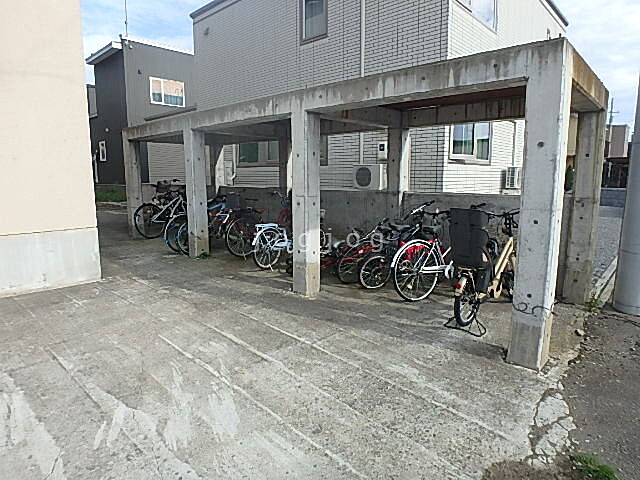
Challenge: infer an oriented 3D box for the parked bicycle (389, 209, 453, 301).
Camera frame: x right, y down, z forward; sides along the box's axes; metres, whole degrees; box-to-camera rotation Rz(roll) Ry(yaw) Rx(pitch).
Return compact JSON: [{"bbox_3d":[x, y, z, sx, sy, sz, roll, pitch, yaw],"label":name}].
[{"bbox_3d":[1.600,0.159,4.768,1.780,1.050,0.570,-5,9,-30],"label":"parked bicycle"}]

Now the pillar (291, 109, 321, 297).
[{"bbox_3d":[-0.165,-0.396,4.720,0.239,2.159,0.244,7,11,42],"label":"pillar"}]

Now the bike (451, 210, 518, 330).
[{"bbox_3d":[1.882,0.207,4.223,1.650,1.200,0.580,-8,11,-42],"label":"bike"}]

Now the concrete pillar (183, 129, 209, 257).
[{"bbox_3d":[-2.006,-0.732,6.360,0.239,2.008,0.244,7,11,42],"label":"concrete pillar"}]

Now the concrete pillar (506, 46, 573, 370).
[{"bbox_3d":[1.710,-0.211,3.028,0.239,2.444,0.244,7,11,42],"label":"concrete pillar"}]

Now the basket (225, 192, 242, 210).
[{"bbox_3d":[-1.671,-0.744,7.500,0.320,0.270,0.270,8,11,44],"label":"basket"}]

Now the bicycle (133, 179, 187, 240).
[{"bbox_3d":[-3.108,-0.622,8.111,0.570,1.070,1.750,5,10,32],"label":"bicycle"}]

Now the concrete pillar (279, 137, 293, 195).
[{"bbox_3d":[-0.632,-0.982,7.799,0.239,2.093,0.244,7,11,42],"label":"concrete pillar"}]

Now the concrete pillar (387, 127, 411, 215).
[{"bbox_3d":[1.231,-0.622,6.142,0.239,2.200,0.244,7,11,42],"label":"concrete pillar"}]

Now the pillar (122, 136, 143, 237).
[{"bbox_3d":[-3.800,-1.096,7.960,0.239,2.083,0.244,7,11,42],"label":"pillar"}]

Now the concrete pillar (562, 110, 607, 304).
[{"bbox_3d":[3.053,-0.358,4.510,0.239,2.159,0.244,7,11,42],"label":"concrete pillar"}]

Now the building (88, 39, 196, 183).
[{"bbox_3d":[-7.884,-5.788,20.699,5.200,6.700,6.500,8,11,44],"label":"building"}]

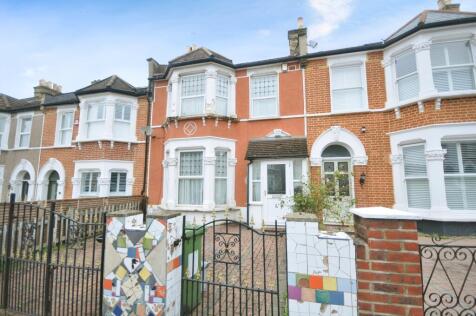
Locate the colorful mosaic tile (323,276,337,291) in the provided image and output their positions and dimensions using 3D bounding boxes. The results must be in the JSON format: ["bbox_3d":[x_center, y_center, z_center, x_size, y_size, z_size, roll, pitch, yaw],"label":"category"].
[{"bbox_3d":[0.706,0.961,1.518,0.099,0.098,0.010,-2,-5,12],"label":"colorful mosaic tile"}]

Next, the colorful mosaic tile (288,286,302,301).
[{"bbox_3d":[0.451,1.069,1.565,0.096,0.098,0.010,-2,-5,12],"label":"colorful mosaic tile"}]

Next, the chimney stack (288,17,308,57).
[{"bbox_3d":[2.715,-5.390,9.104,0.780,2.110,0.760,-2,-5,12],"label":"chimney stack"}]

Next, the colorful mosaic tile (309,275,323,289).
[{"bbox_3d":[0.611,0.965,1.538,0.099,0.098,0.010,-2,-5,12],"label":"colorful mosaic tile"}]

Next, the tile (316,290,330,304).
[{"bbox_3d":[0.650,1.069,1.521,0.099,0.098,0.010,-2,-5,12],"label":"tile"}]

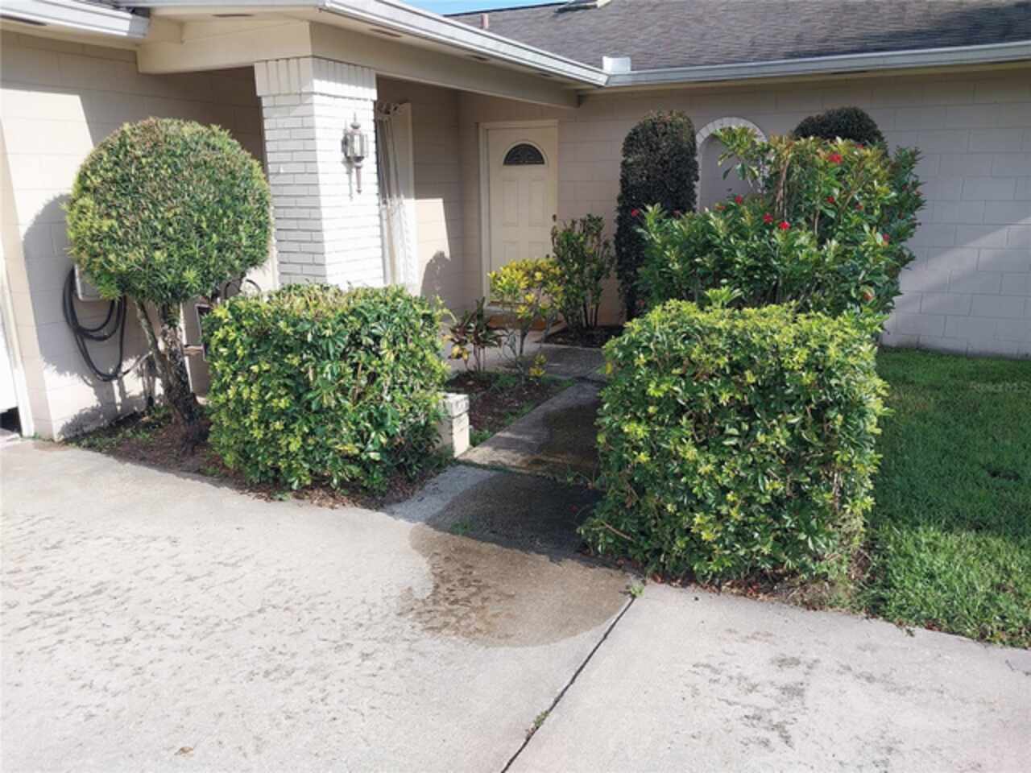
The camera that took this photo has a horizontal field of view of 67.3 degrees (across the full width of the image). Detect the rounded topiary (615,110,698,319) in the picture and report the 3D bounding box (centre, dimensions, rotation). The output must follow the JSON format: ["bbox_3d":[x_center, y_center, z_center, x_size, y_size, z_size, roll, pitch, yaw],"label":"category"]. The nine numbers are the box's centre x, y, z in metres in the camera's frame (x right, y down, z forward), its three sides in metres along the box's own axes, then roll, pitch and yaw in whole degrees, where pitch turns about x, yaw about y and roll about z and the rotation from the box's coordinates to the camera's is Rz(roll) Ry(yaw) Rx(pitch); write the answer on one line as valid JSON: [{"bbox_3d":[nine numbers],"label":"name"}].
[{"bbox_3d":[1.333,-1.460,7.365,0.770,2.185,0.740,7,17,26],"label":"rounded topiary"}]

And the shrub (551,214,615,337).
[{"bbox_3d":[0.707,-1.174,8.141,0.700,1.225,0.650,-1,15,0],"label":"shrub"}]

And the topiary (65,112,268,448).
[{"bbox_3d":[-2.013,-0.606,4.680,1.100,1.910,1.100,7,17,26],"label":"topiary"}]

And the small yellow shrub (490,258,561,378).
[{"bbox_3d":[0.085,-0.541,6.233,0.610,0.980,0.600,-1,15,0],"label":"small yellow shrub"}]

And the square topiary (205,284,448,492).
[{"bbox_3d":[-1.026,-0.035,4.368,1.020,0.970,0.710,7,17,26],"label":"square topiary"}]

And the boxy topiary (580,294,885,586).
[{"bbox_3d":[0.993,0.193,3.436,1.050,0.970,0.770,7,17,26],"label":"boxy topiary"}]

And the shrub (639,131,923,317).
[{"bbox_3d":[1.678,-0.663,4.945,1.530,1.850,1.350,7,17,26],"label":"shrub"}]

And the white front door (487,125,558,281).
[{"bbox_3d":[0.087,-1.927,8.967,0.915,2.035,0.080,7,17,26],"label":"white front door"}]

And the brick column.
[{"bbox_3d":[-1.275,-0.976,5.310,0.473,2.286,0.628,7,17,26],"label":"brick column"}]

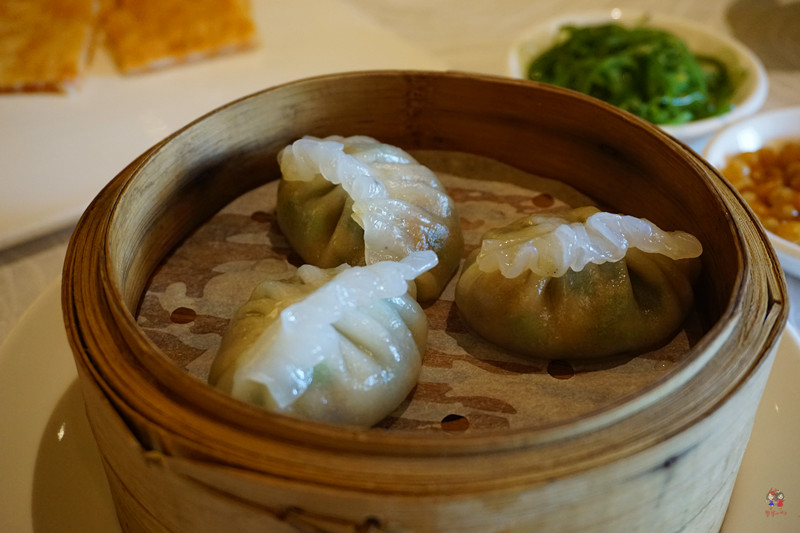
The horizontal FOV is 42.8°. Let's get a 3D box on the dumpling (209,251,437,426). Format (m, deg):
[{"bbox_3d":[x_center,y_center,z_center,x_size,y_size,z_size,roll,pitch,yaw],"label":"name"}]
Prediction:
[{"bbox_3d":[-0.018,0.016,0.234,0.042,0.032,0.062,25,45,29],"label":"dumpling"}]

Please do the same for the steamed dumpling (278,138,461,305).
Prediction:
[{"bbox_3d":[-0.009,-0.019,0.277,0.044,0.033,0.065,-26,45,-30],"label":"steamed dumpling"}]

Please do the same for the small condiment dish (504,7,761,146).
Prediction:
[{"bbox_3d":[0.092,-0.067,0.411,0.099,0.029,0.099,0,38,0],"label":"small condiment dish"}]

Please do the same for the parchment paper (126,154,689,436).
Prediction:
[{"bbox_3d":[0.005,0.008,0.268,0.145,0.004,0.145,0,38,0],"label":"parchment paper"}]

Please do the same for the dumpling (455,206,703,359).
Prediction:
[{"bbox_3d":[0.045,0.000,0.255,0.061,0.031,0.041,-4,38,-5],"label":"dumpling"}]

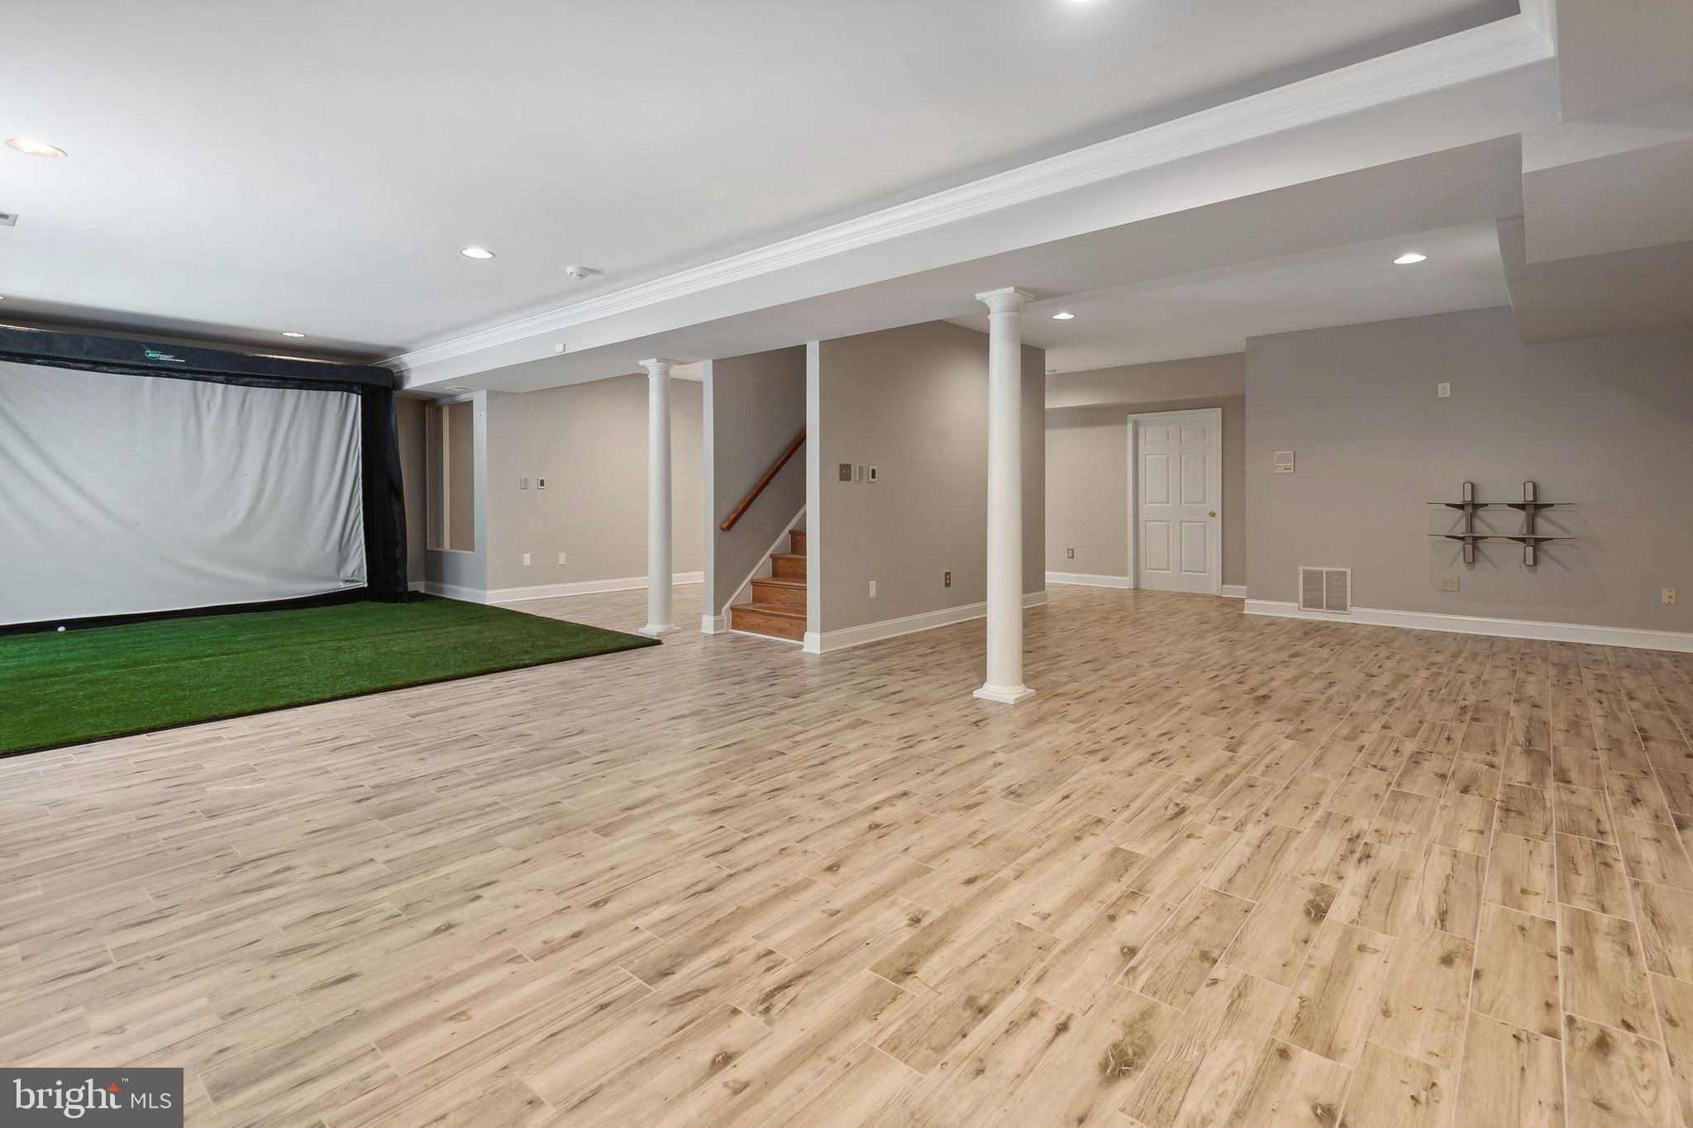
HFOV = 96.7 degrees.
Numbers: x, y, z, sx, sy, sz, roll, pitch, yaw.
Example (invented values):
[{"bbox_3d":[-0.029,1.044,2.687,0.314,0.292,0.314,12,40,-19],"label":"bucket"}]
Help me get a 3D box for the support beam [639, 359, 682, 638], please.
[{"bbox_3d":[-1.541,-0.527,6.248,0.250,2.252,0.250,3,5,40],"label":"support beam"}]

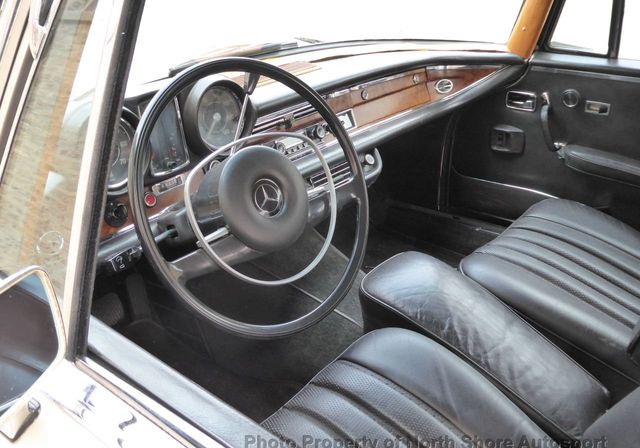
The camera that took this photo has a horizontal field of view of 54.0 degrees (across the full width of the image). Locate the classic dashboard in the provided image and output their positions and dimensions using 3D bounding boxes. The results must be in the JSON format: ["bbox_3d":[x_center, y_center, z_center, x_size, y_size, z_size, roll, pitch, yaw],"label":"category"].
[{"bbox_3d":[-0.029,-0.217,1.366,0.350,0.305,1.340,19,32,36],"label":"classic dashboard"}]

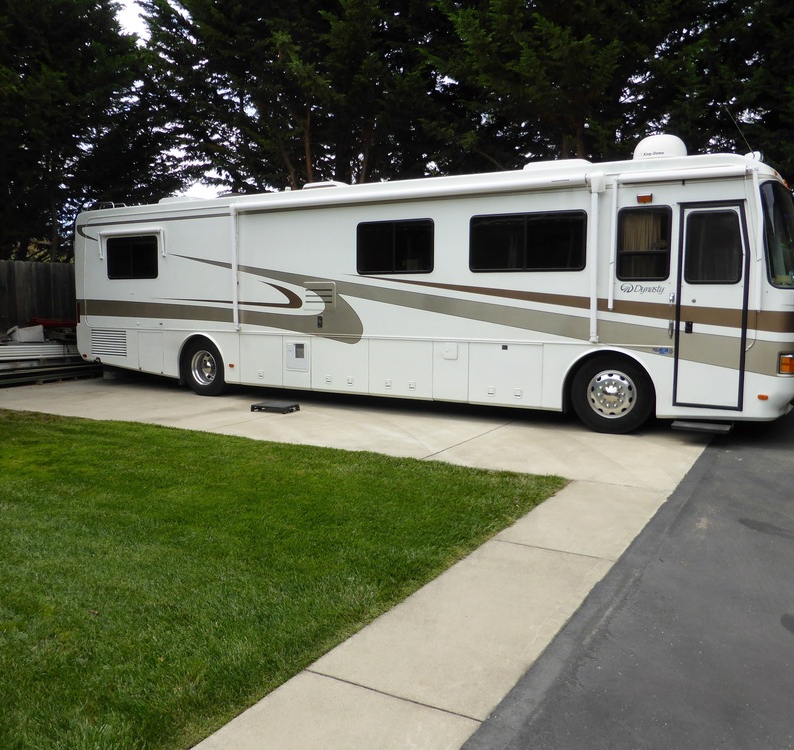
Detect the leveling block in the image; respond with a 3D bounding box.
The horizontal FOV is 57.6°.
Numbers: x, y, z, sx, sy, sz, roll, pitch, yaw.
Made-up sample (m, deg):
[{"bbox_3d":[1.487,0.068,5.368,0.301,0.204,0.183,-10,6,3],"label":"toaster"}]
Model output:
[{"bbox_3d":[-1.791,0.483,10.615,0.570,0.100,0.380,3,7,25],"label":"leveling block"}]

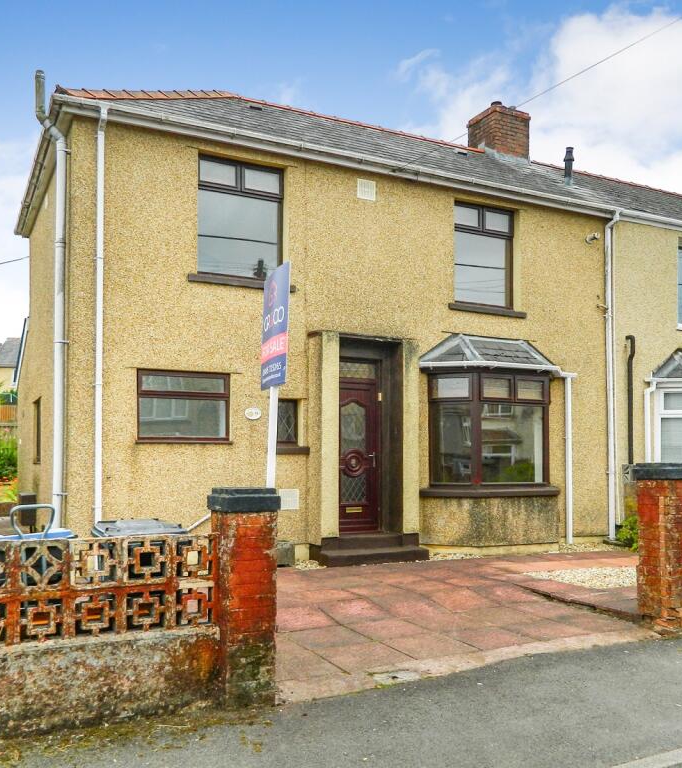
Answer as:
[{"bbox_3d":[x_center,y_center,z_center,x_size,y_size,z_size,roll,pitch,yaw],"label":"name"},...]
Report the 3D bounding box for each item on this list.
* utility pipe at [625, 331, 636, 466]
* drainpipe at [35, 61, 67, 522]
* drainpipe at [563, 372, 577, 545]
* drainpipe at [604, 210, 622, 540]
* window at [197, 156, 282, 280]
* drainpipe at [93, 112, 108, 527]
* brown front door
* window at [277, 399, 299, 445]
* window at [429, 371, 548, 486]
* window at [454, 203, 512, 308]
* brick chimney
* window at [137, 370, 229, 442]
[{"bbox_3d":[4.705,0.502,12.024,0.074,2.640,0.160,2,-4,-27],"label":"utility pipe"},{"bbox_3d":[-3.257,-0.787,8.234,0.340,5.490,0.120,2,-4,-27],"label":"drainpipe"},{"bbox_3d":[3.558,1.145,11.505,0.091,2.662,0.091,3,-4,-27],"label":"drainpipe"},{"bbox_3d":[4.327,-0.165,11.831,0.084,5.250,0.220,2,-4,-27],"label":"drainpipe"},{"bbox_3d":[-1.294,-2.092,9.478,1.184,1.528,0.111,2,-4,-27],"label":"window"},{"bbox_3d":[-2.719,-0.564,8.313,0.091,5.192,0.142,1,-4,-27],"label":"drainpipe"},{"bbox_3d":[0.180,0.856,10.213,0.870,2.409,0.101,2,-4,-27],"label":"brown front door"},{"bbox_3d":[-0.747,0.498,9.597,0.405,0.582,0.101,2,-4,-27],"label":"window"},{"bbox_3d":[2.277,0.653,10.552,2.130,1.555,0.520,2,-4,-27],"label":"window"},{"bbox_3d":[2.121,-1.908,11.071,1.200,1.497,0.110,2,-4,-27],"label":"window"},{"bbox_3d":[3.225,-5.048,15.136,0.935,1.174,0.840,2,-4,-27],"label":"brick chimney"},{"bbox_3d":[-1.862,0.278,8.775,1.110,0.845,0.100,2,-4,-27],"label":"window"}]

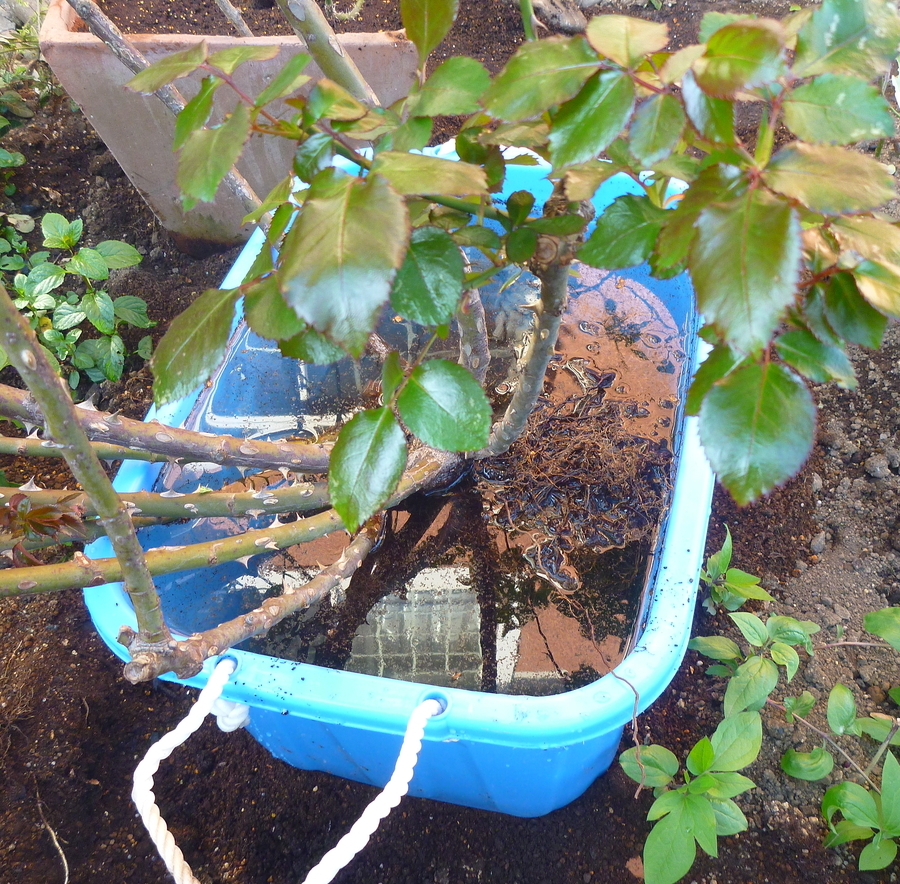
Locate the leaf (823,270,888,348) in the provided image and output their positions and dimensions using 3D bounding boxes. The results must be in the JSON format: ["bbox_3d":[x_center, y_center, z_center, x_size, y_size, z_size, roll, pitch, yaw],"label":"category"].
[{"bbox_3d":[0.217,-0.070,0.520,0.031,0.010,0.042,-25,74,9],"label":"leaf"}]

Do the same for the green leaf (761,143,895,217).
[{"bbox_3d":[0.168,-0.117,0.430,0.055,0.012,0.032,14,79,15],"label":"green leaf"}]

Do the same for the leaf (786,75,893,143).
[{"bbox_3d":[0.208,-0.178,0.520,0.054,0.011,0.036,12,89,15],"label":"leaf"}]

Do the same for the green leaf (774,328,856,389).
[{"bbox_3d":[0.177,-0.040,0.470,0.044,0.011,0.025,35,91,18],"label":"green leaf"}]

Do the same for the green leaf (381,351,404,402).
[{"bbox_3d":[-0.033,-0.036,0.540,0.016,0.008,0.031,-10,63,35],"label":"green leaf"}]

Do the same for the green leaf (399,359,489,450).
[{"bbox_3d":[0.000,-0.024,0.630,0.072,0.014,0.042,39,82,6],"label":"green leaf"}]

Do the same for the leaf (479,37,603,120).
[{"bbox_3d":[0.049,-0.205,0.542,0.072,0.015,0.046,-21,71,-7],"label":"leaf"}]

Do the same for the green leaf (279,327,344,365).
[{"bbox_3d":[-0.074,-0.055,0.520,0.037,0.010,0.031,10,75,-2],"label":"green leaf"}]

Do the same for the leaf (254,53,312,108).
[{"bbox_3d":[-0.097,-0.208,0.560,0.042,0.010,0.020,-46,59,-9],"label":"leaf"}]

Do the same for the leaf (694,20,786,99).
[{"bbox_3d":[0.132,-0.173,0.440,0.041,0.033,0.011,13,12,12],"label":"leaf"}]

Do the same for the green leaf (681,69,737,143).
[{"bbox_3d":[0.145,-0.187,0.540,0.027,0.016,0.049,-27,84,-3],"label":"green leaf"}]

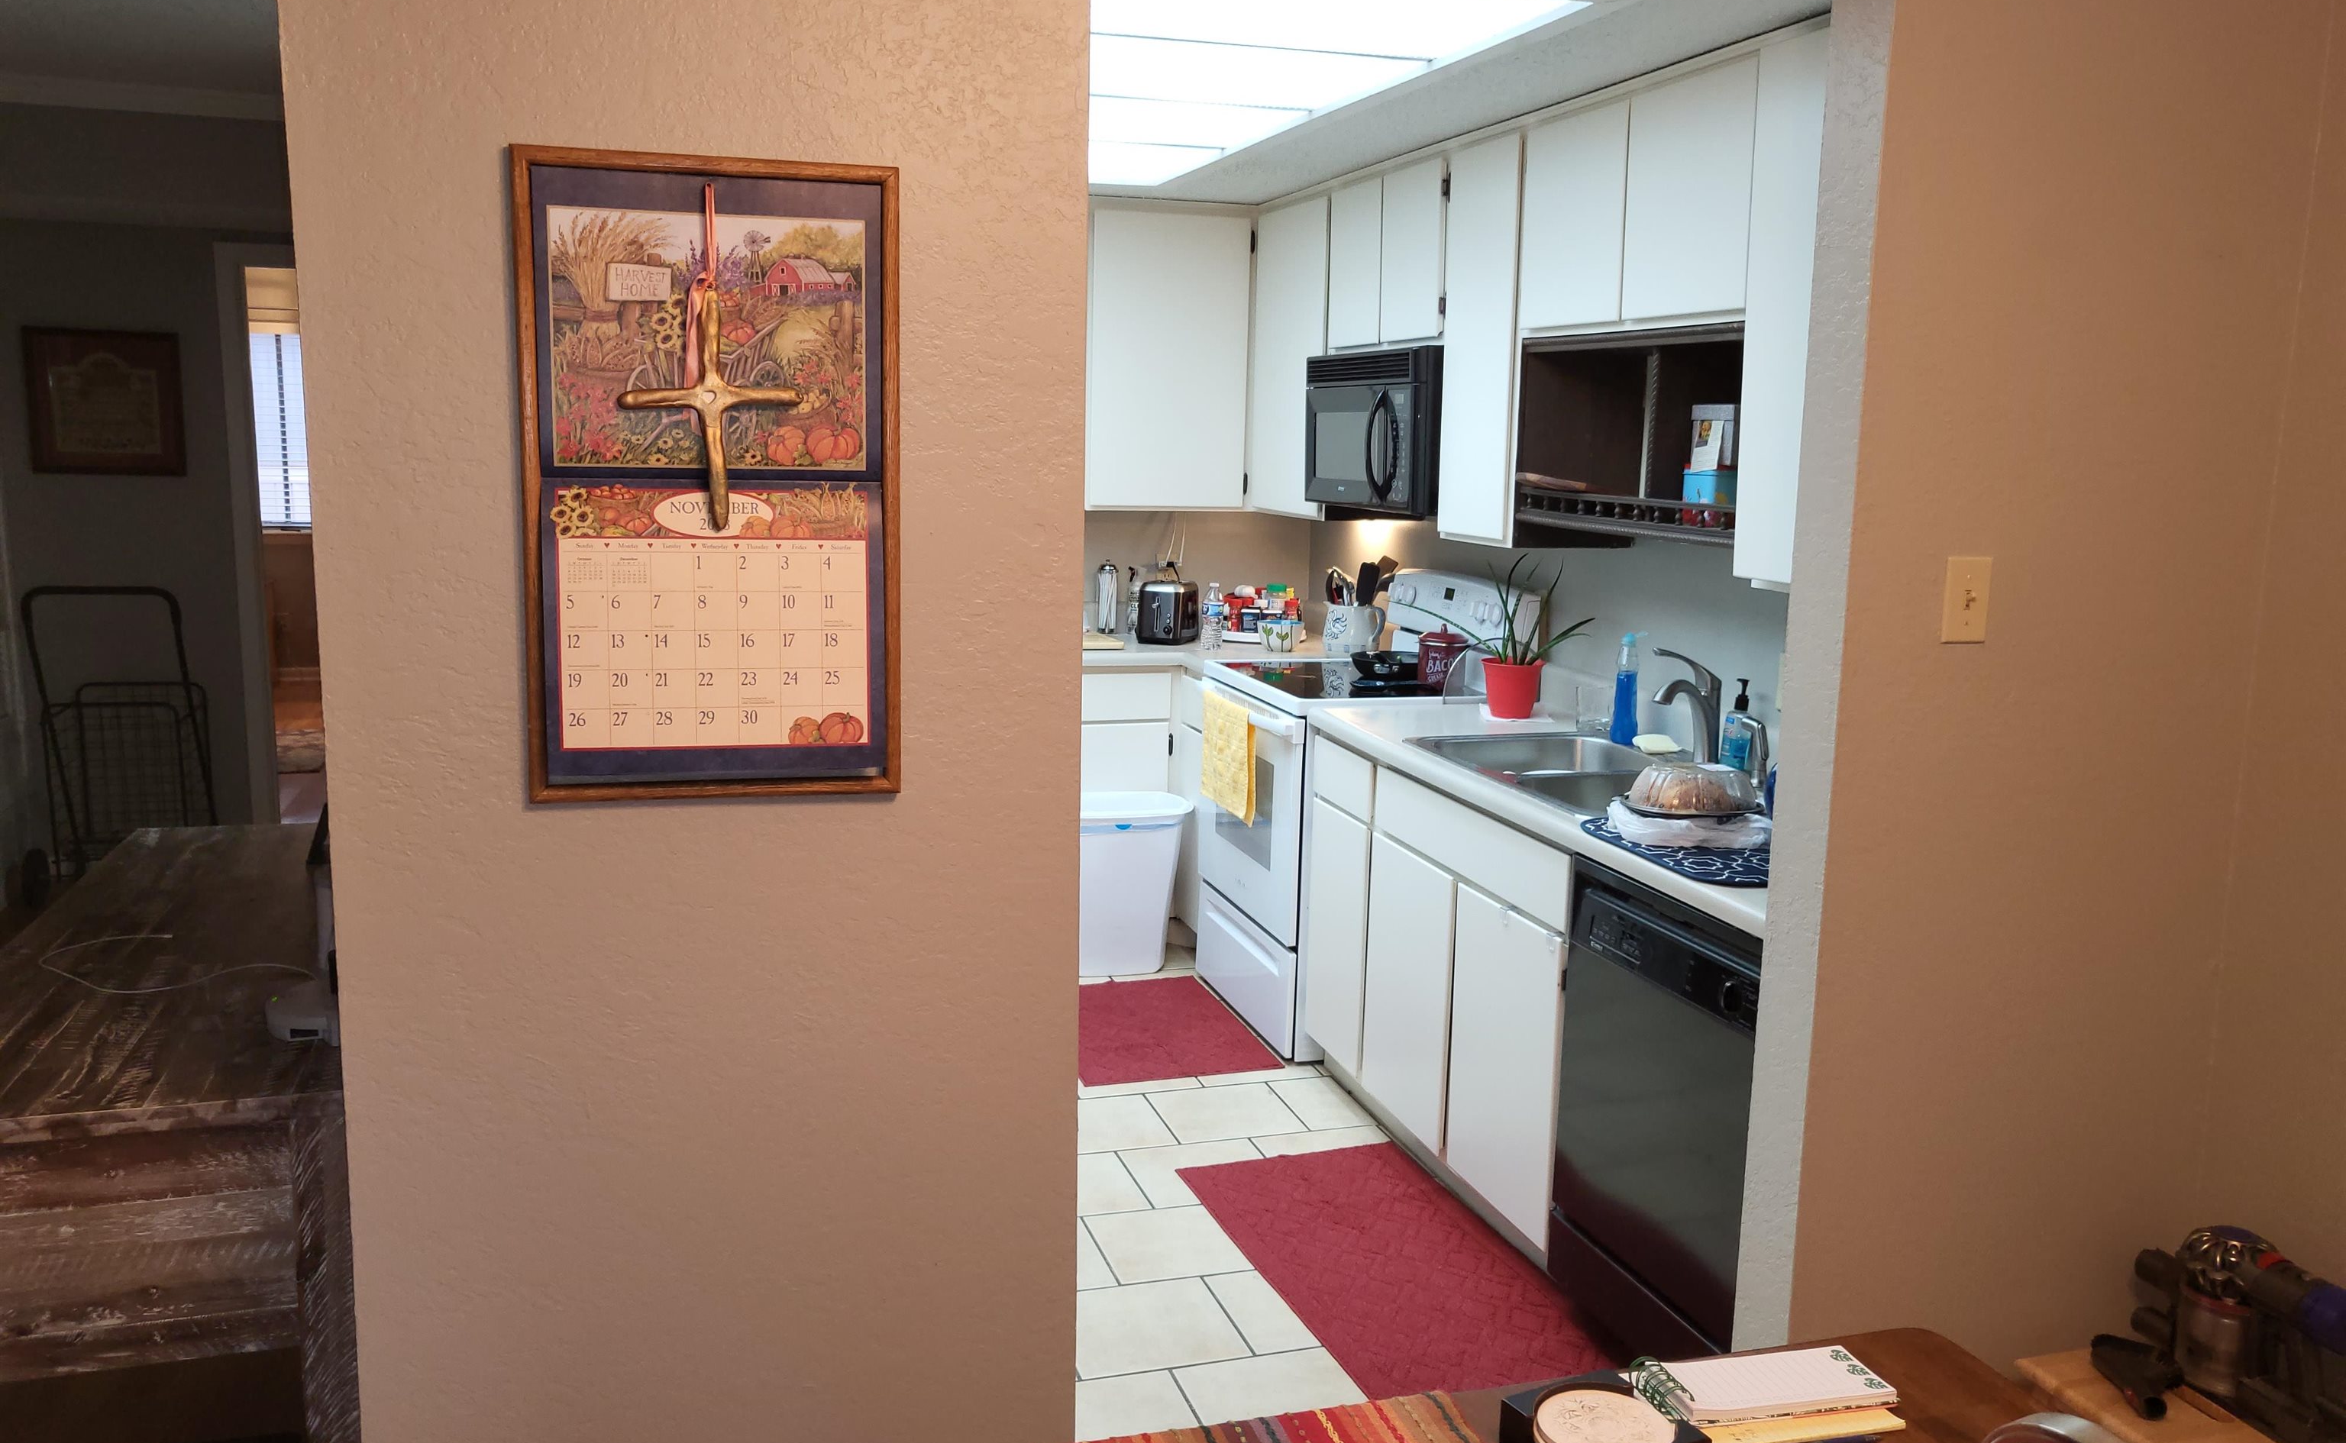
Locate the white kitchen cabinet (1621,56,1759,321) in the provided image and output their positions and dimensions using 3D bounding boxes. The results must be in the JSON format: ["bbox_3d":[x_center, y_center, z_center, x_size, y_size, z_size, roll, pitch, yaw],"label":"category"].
[{"bbox_3d":[1.049,-0.935,3.173,0.310,0.411,0.395,-2,10,-17],"label":"white kitchen cabinet"}]

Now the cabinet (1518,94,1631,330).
[{"bbox_3d":[0.952,-1.008,3.593,0.329,0.420,0.415,-2,10,-17],"label":"cabinet"}]

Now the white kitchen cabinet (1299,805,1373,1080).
[{"bbox_3d":[0.641,0.479,4.105,0.560,0.575,0.320,-2,10,-17],"label":"white kitchen cabinet"}]

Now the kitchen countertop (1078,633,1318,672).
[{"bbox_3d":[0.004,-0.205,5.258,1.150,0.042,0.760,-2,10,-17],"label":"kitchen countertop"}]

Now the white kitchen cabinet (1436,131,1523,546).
[{"bbox_3d":[0.834,-0.848,4.003,0.329,0.875,0.355,-2,10,-17],"label":"white kitchen cabinet"}]

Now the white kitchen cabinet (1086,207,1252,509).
[{"bbox_3d":[-0.049,-1.086,5.359,0.485,0.860,0.300,-2,10,-17],"label":"white kitchen cabinet"}]

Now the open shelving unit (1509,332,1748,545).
[{"bbox_3d":[0.993,-0.530,3.419,0.300,0.433,0.790,-2,10,-17],"label":"open shelving unit"}]

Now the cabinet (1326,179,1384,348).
[{"bbox_3d":[0.601,-1.184,4.615,0.300,0.405,0.365,-2,10,-17],"label":"cabinet"}]

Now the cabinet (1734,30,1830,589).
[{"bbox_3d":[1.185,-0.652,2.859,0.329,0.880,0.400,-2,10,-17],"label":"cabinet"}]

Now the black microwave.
[{"bbox_3d":[0.636,-0.736,4.498,0.368,0.402,0.755,-2,10,-17],"label":"black microwave"}]

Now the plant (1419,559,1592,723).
[{"bbox_3d":[0.810,-0.201,4.174,0.310,0.388,0.370,-2,10,-17],"label":"plant"}]

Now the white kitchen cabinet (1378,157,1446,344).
[{"bbox_3d":[0.727,-1.137,4.324,0.329,0.415,0.357,-2,10,-17],"label":"white kitchen cabinet"}]

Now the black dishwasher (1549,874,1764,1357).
[{"bbox_3d":[1.035,0.676,2.847,0.585,0.850,0.612,-2,10,-17],"label":"black dishwasher"}]

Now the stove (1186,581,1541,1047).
[{"bbox_3d":[0.472,0.226,4.684,0.680,1.190,0.761,-2,10,-17],"label":"stove"}]

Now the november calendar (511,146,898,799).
[{"bbox_3d":[-0.463,-0.238,1.787,0.370,0.640,0.025,-2,10,-17],"label":"november calendar"}]

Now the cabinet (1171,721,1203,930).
[{"bbox_3d":[0.342,0.323,5.269,0.590,0.600,0.335,-2,10,-17],"label":"cabinet"}]

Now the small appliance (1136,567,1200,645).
[{"bbox_3d":[-0.008,-0.329,5.348,0.142,0.180,0.225,4,10,18],"label":"small appliance"}]

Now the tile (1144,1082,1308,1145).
[{"bbox_3d":[0.121,0.912,4.083,0.305,0.012,0.305,-2,10,-17],"label":"tile"}]

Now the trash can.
[{"bbox_3d":[-0.173,0.492,5.105,0.440,0.505,0.310,-2,10,-17],"label":"trash can"}]

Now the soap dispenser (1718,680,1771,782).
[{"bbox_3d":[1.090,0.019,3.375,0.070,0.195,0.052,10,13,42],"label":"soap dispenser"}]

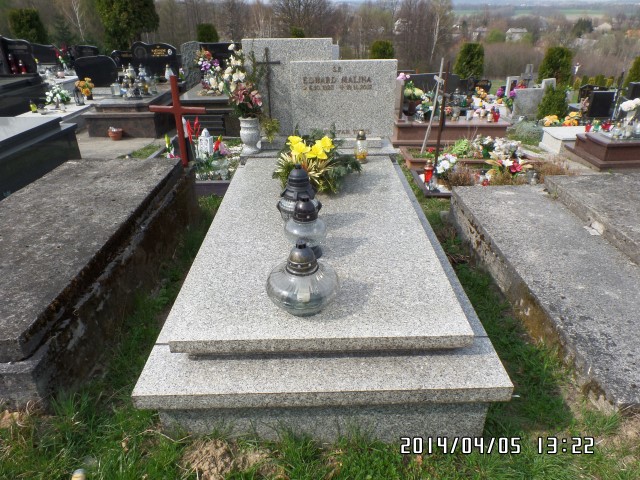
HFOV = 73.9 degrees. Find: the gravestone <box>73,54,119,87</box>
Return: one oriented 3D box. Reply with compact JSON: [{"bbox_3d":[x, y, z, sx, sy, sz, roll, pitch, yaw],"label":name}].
[{"bbox_3d":[-3.022,-2.285,5.750,0.580,0.460,0.100,-1,28,0],"label":"gravestone"}]

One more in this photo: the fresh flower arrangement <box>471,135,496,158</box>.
[{"bbox_3d":[1.358,-0.777,3.532,0.210,0.210,0.200,-1,28,0],"label":"fresh flower arrangement"}]

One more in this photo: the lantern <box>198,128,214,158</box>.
[{"bbox_3d":[-1.006,-0.863,3.731,0.120,0.230,0.120,11,31,21],"label":"lantern"}]

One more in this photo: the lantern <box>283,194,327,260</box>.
[{"bbox_3d":[-0.060,-0.061,1.753,0.173,0.252,0.173,-1,29,0],"label":"lantern"}]

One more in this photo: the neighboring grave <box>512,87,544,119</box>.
[{"bbox_3d":[4.445,-2.889,9.000,0.720,0.660,0.150,-1,29,0],"label":"neighboring grave"}]

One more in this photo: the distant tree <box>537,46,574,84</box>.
[{"bbox_3d":[8.824,-6.529,16.000,1.250,1.500,1.250,-1,29,0],"label":"distant tree"}]

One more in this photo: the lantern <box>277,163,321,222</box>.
[{"bbox_3d":[-0.095,-0.198,1.885,0.197,0.280,0.191,-1,29,0],"label":"lantern"}]

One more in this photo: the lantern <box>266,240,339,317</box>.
[{"bbox_3d":[-0.061,0.118,1.406,0.236,0.257,0.236,-1,28,0],"label":"lantern"}]

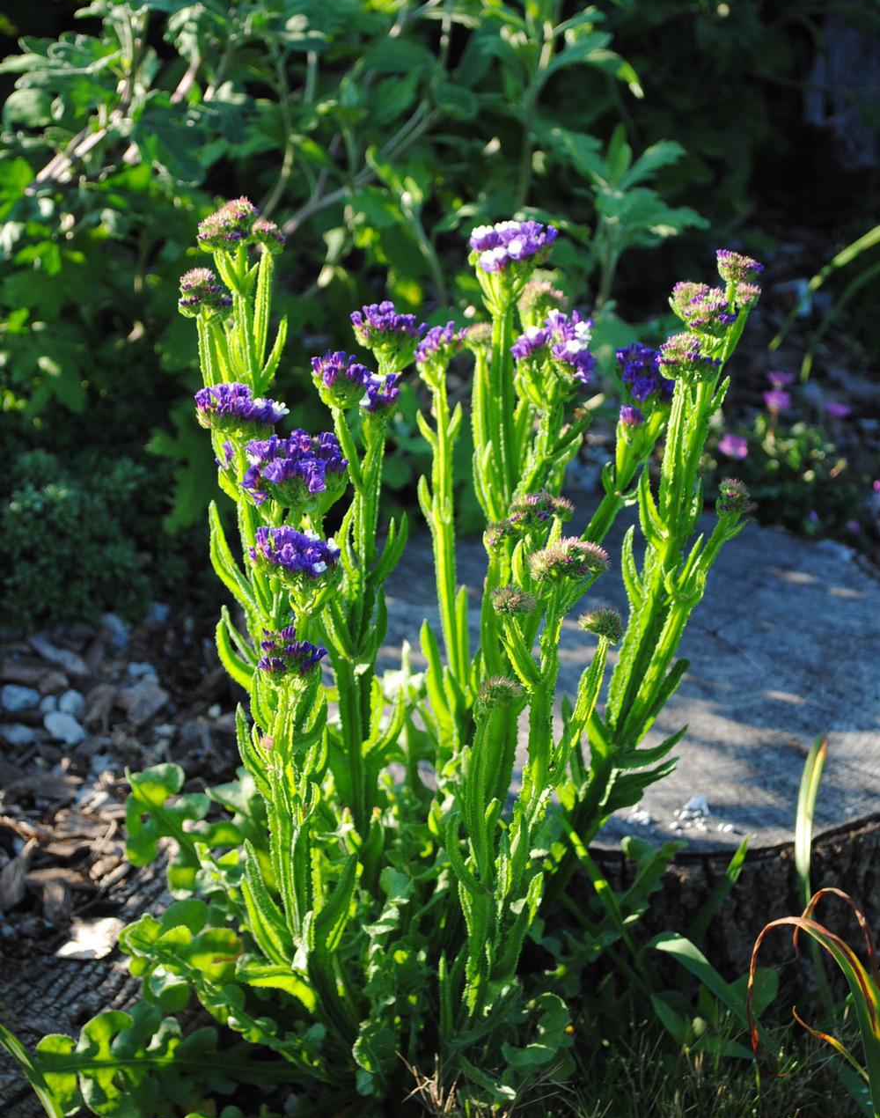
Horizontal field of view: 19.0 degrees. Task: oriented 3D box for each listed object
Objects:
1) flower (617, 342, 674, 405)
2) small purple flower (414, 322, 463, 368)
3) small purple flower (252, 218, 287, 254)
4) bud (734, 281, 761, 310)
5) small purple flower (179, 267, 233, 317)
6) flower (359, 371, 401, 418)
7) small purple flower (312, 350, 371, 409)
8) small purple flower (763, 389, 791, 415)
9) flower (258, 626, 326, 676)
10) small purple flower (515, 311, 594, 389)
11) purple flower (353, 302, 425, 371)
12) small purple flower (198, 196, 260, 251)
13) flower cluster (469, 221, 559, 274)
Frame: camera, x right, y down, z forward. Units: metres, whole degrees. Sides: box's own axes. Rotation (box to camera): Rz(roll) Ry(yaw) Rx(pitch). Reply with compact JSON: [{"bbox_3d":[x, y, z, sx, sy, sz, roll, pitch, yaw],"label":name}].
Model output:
[{"bbox_3d":[0.102,-0.091,1.300,0.029,0.029,0.027,0,25,0],"label":"flower"},{"bbox_3d":[-0.001,-0.092,1.140,0.021,0.014,0.018,0,28,0],"label":"small purple flower"},{"bbox_3d":[-0.082,-0.155,1.260,0.017,0.017,0.017,0,25,0],"label":"small purple flower"},{"bbox_3d":[0.145,-0.125,1.245,0.013,0.011,0.013,0,29,0],"label":"bud"},{"bbox_3d":[-0.113,-0.128,1.260,0.026,0.022,0.024,0,25,0],"label":"small purple flower"},{"bbox_3d":[-0.025,-0.071,1.125,0.018,0.013,0.016,0,28,0],"label":"flower"},{"bbox_3d":[-0.044,-0.080,1.180,0.026,0.025,0.025,-8,25,0],"label":"small purple flower"},{"bbox_3d":[0.267,-0.124,2.080,0.022,0.016,0.021,0,29,0],"label":"small purple flower"},{"bbox_3d":[-0.068,0.042,1.210,0.031,0.021,0.028,0,25,0],"label":"flower"},{"bbox_3d":[0.056,-0.103,1.290,0.040,0.034,0.034,0,25,0],"label":"small purple flower"},{"bbox_3d":[-0.025,-0.107,1.260,0.035,0.028,0.032,0,29,0],"label":"purple flower"},{"bbox_3d":[-0.099,-0.156,1.230,0.029,0.022,0.026,0,29,0],"label":"small purple flower"},{"bbox_3d":[0.032,-0.135,1.140,0.039,0.015,0.030,0,28,0],"label":"flower cluster"}]

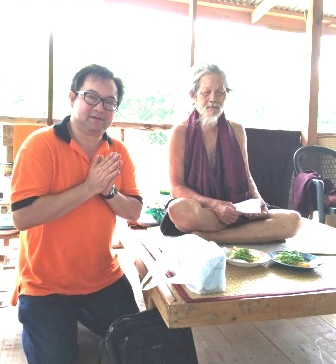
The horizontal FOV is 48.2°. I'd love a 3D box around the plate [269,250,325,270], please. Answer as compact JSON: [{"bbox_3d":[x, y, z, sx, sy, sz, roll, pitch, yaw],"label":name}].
[{"bbox_3d":[0.487,0.301,1.420,0.205,0.045,0.205,3,7,0],"label":"plate"}]

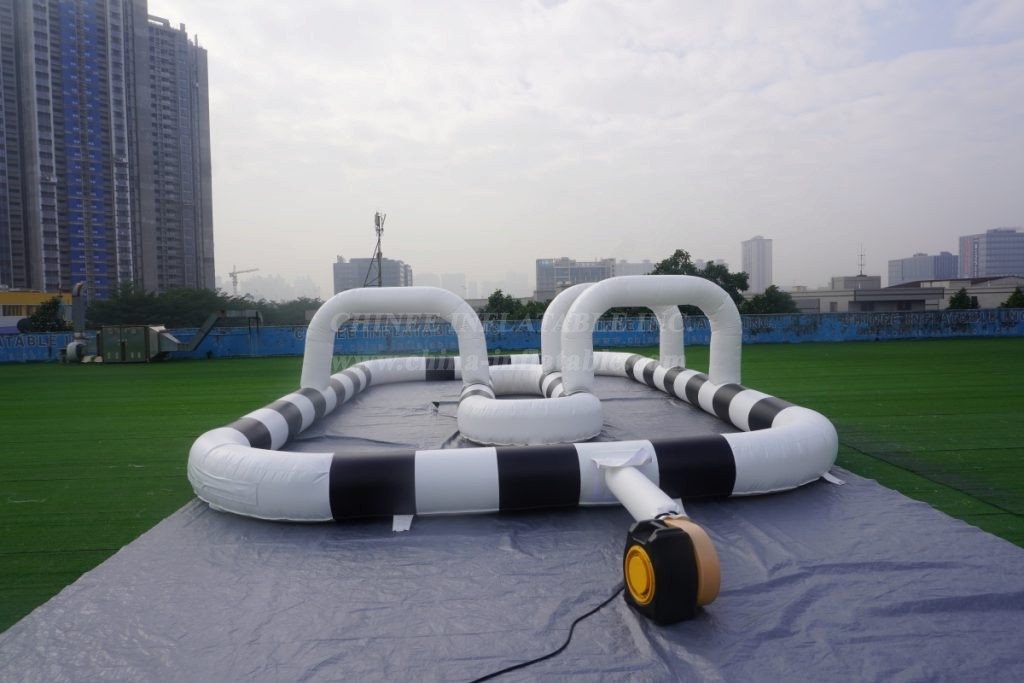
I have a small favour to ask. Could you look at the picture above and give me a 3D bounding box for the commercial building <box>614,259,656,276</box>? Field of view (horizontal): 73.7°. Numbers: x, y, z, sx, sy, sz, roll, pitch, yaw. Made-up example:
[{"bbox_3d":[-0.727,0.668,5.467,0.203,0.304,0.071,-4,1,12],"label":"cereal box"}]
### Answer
[{"bbox_3d":[173.550,-74.040,957.720,60.000,75.000,20.000,-1,3,0],"label":"commercial building"}]

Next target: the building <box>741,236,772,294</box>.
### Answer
[{"bbox_3d":[322.340,-85.890,892.220,26.000,99.000,34.000,-1,3,0],"label":"building"}]

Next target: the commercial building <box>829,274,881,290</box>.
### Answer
[{"bbox_3d":[61.320,-9.810,122.230,6.600,3.800,4.600,-1,3,0],"label":"commercial building"}]

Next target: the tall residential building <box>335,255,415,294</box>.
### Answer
[{"bbox_3d":[-108.770,-37.240,538.730,50.000,53.000,50.000,-1,3,0],"label":"tall residential building"}]

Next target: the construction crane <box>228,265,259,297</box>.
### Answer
[{"bbox_3d":[-210.730,-34.360,531.760,4.000,52.000,66.000,-3,3,-38],"label":"construction crane"}]

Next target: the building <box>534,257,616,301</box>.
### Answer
[{"bbox_3d":[55.110,-44.900,598.590,70.000,56.000,32.000,-1,3,0],"label":"building"}]

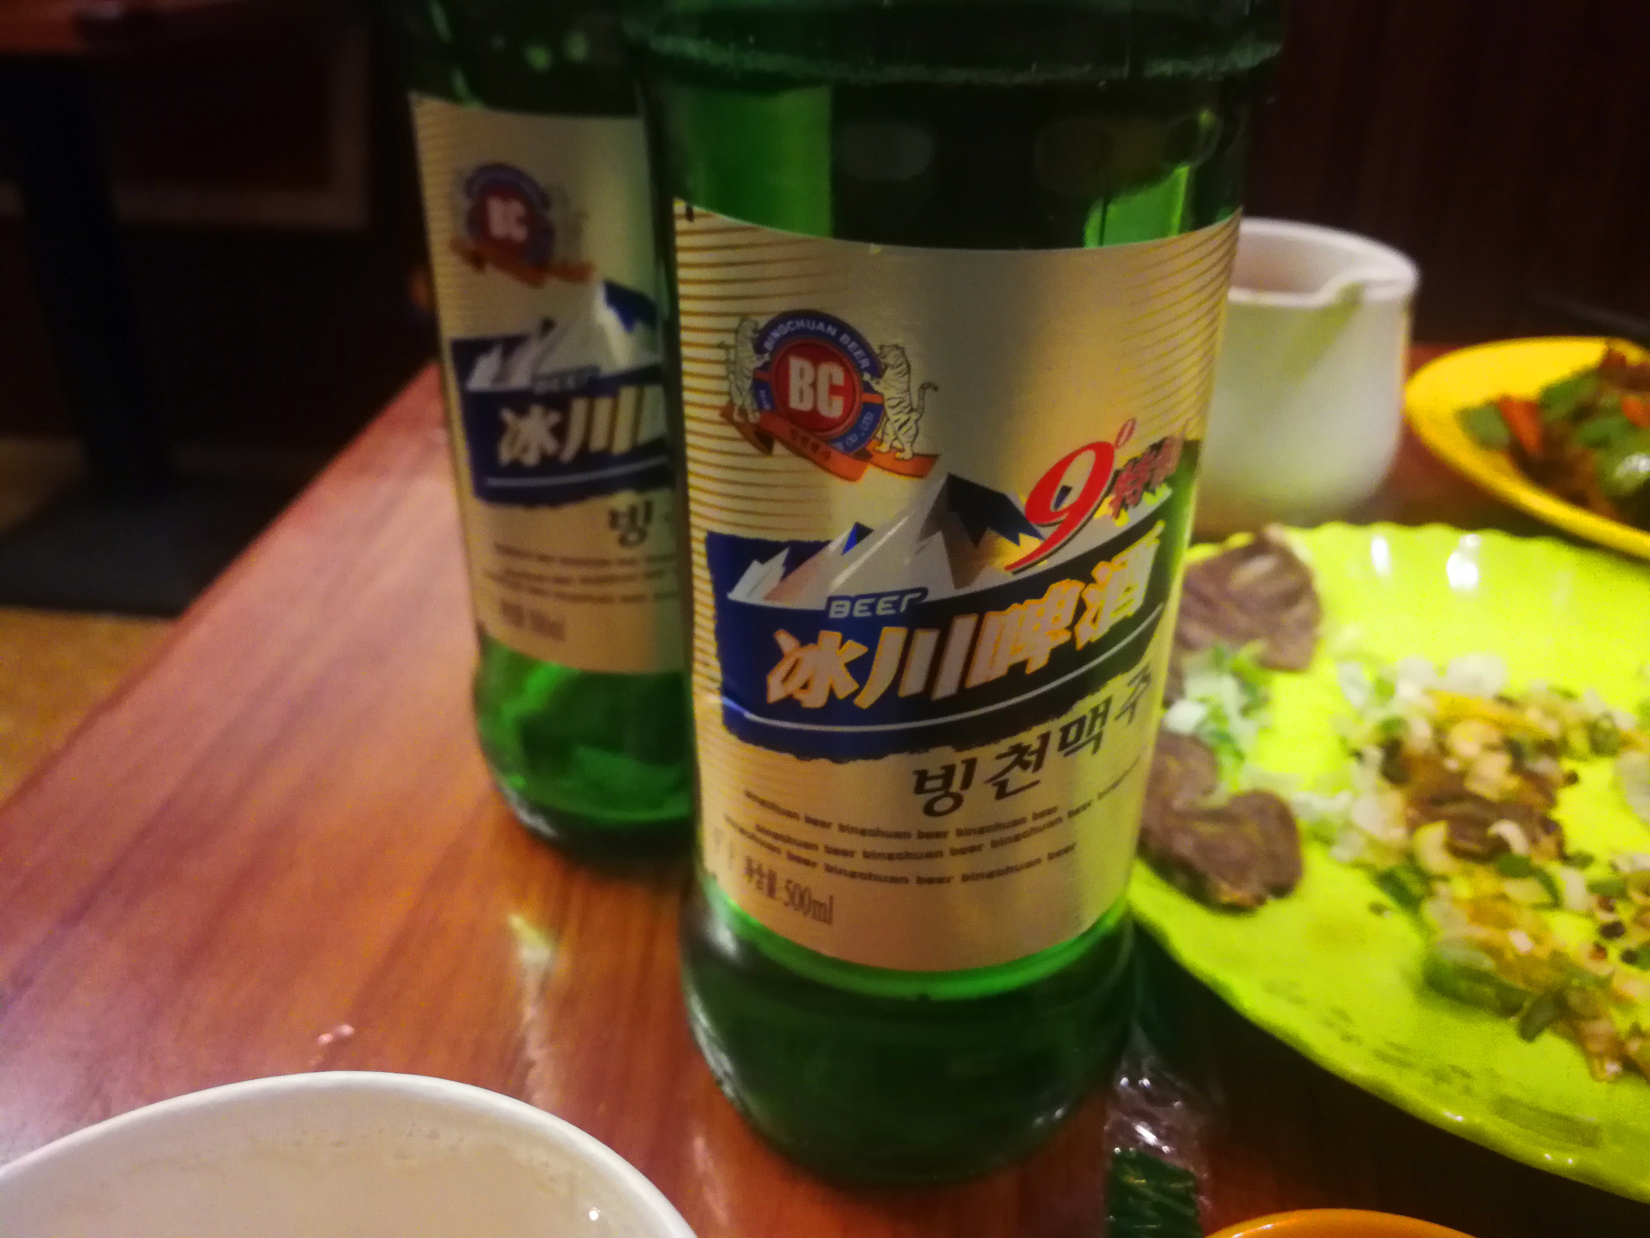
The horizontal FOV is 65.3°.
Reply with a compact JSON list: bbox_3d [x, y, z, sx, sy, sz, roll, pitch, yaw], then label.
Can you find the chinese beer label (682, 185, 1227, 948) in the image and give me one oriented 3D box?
[{"bbox_3d":[0.015,0.000,0.156,0.064,0.095,0.022,0,31,-1],"label":"chinese beer label"}]

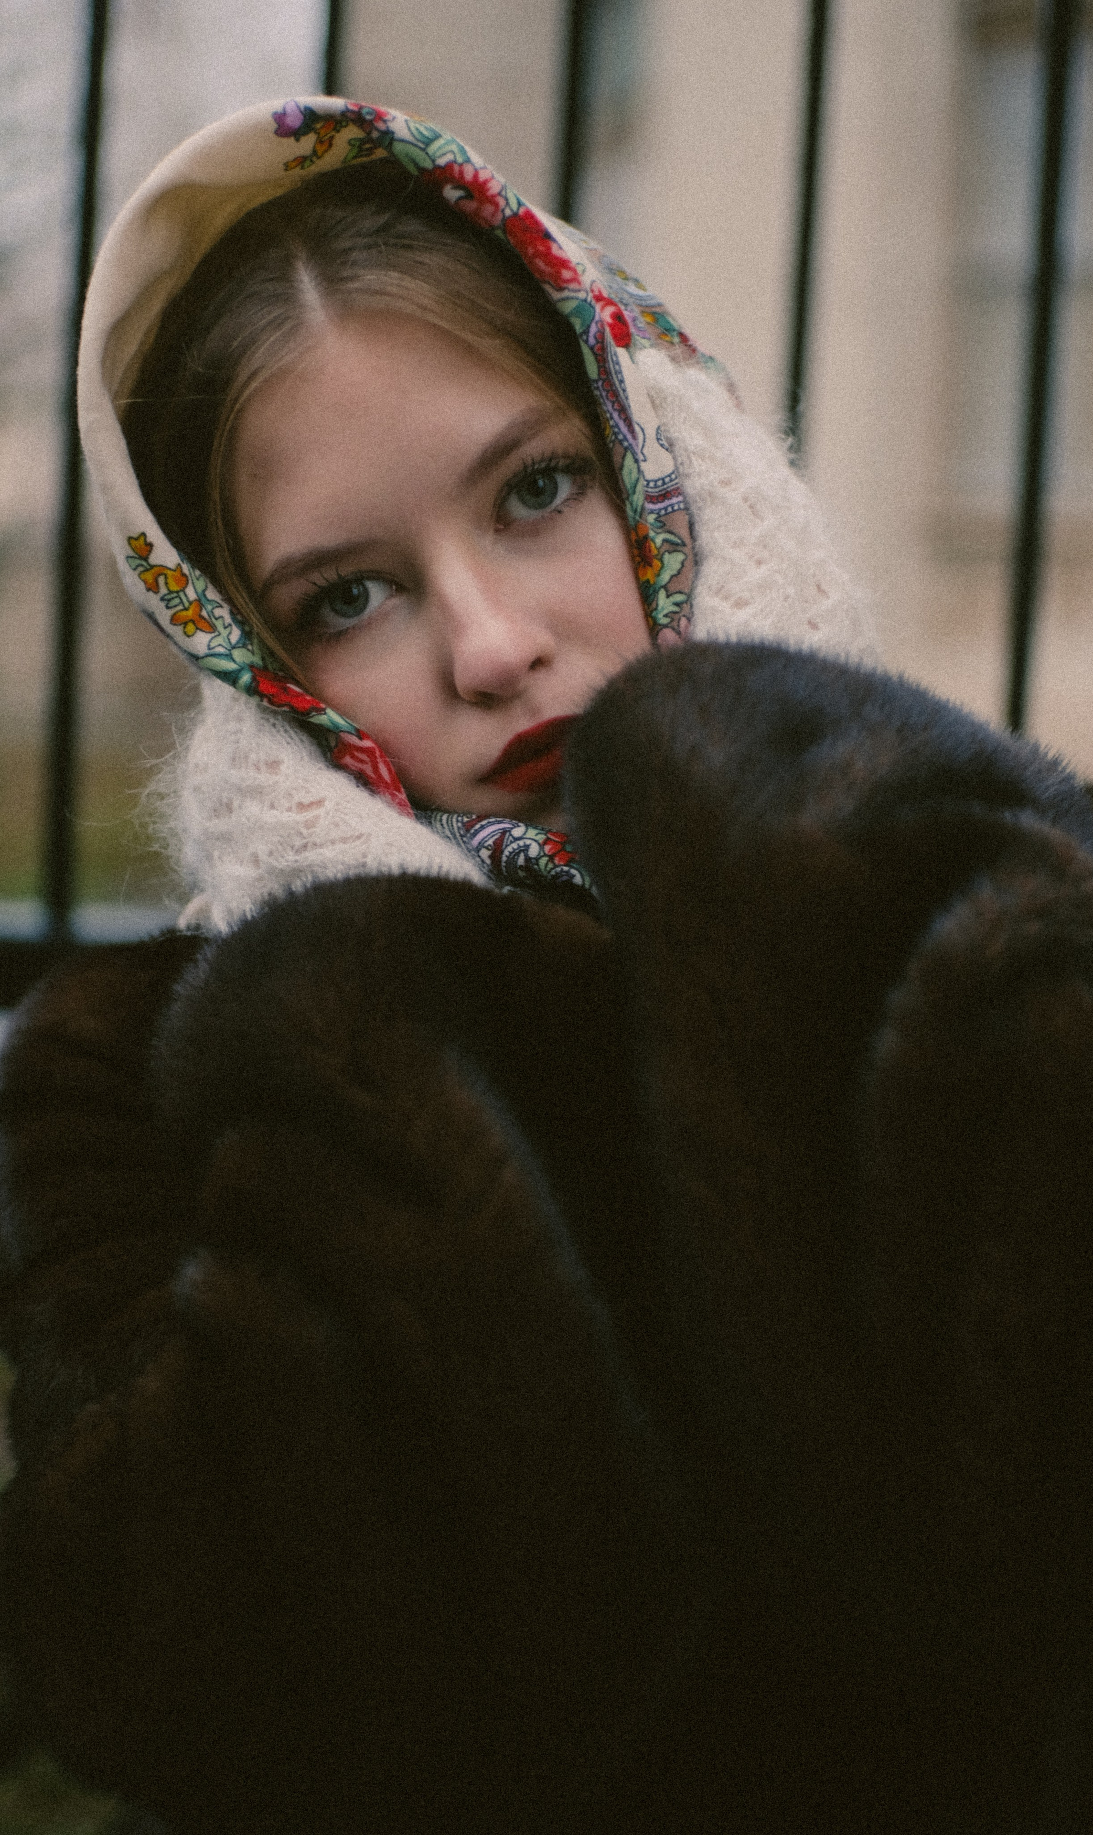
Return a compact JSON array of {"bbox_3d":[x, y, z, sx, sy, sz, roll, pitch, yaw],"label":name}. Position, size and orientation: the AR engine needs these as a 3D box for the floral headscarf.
[{"bbox_3d":[-0.018,-0.126,0.862,0.200,0.260,0.210,-28,7,11],"label":"floral headscarf"}]

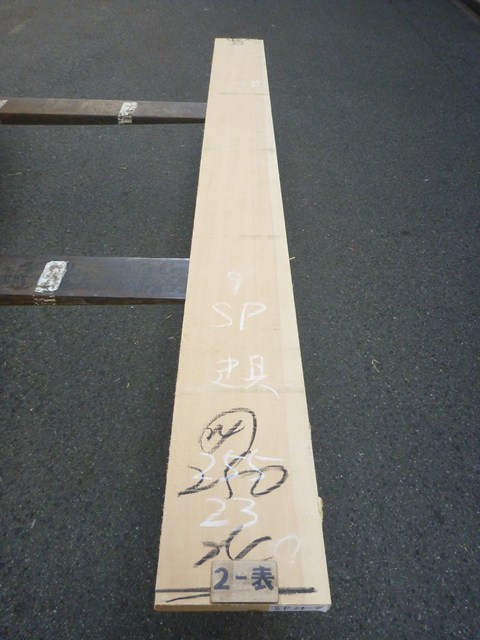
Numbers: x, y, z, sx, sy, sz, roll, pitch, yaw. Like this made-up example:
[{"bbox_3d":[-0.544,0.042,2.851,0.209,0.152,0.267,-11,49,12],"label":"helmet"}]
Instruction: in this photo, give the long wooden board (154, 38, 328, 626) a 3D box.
[{"bbox_3d":[0.001,-0.479,1.590,0.231,0.025,2.500,1,44,-1],"label":"long wooden board"}]

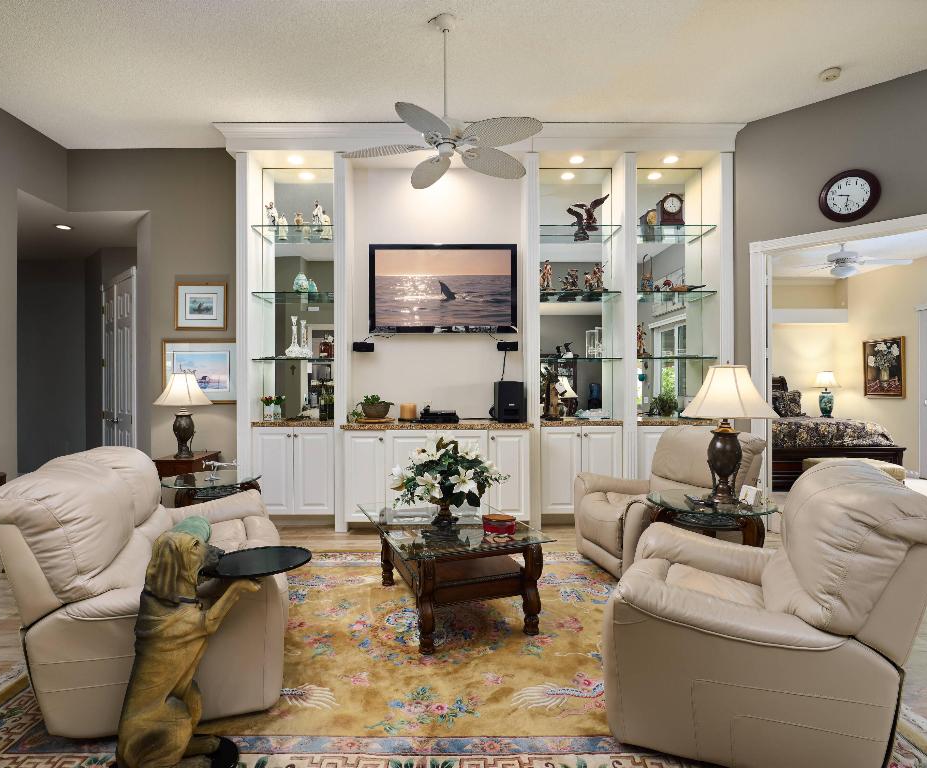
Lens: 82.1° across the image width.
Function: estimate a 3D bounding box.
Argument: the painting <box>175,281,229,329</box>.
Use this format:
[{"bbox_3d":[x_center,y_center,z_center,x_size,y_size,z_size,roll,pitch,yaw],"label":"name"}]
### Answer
[{"bbox_3d":[-2.440,-0.725,4.950,0.475,0.455,0.030,0,0,-1],"label":"painting"}]

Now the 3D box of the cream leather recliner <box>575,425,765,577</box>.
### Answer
[{"bbox_3d":[1.415,0.775,3.645,0.960,0.970,0.930,0,0,-11],"label":"cream leather recliner"}]

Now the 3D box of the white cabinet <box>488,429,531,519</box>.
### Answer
[{"bbox_3d":[0.372,0.759,4.410,0.330,0.750,0.025,0,0,0],"label":"white cabinet"}]

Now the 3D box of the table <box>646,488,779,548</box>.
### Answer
[{"bbox_3d":[1.340,0.975,2.940,0.680,0.650,0.680,0,0,34],"label":"table"}]

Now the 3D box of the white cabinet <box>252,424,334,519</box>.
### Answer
[{"bbox_3d":[-1.473,0.757,4.775,0.710,0.765,0.350,0,0,0],"label":"white cabinet"}]

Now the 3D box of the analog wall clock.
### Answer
[{"bbox_3d":[3.006,-1.466,4.143,0.400,0.400,0.050,0,0,43],"label":"analog wall clock"}]

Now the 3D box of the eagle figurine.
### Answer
[{"bbox_3d":[1.165,-1.570,4.890,0.340,0.345,0.210,0,0,37],"label":"eagle figurine"}]

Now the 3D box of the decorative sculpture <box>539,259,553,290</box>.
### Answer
[{"bbox_3d":[0.745,-0.949,4.740,0.125,0.298,0.115,0,0,0],"label":"decorative sculpture"}]

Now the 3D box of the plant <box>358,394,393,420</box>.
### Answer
[{"bbox_3d":[-0.790,0.205,4.790,0.310,0.230,0.250,0,0,0],"label":"plant"}]

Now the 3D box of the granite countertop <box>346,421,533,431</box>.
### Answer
[{"bbox_3d":[-0.225,0.367,4.730,1.620,0.045,0.520,0,0,-1],"label":"granite countertop"}]

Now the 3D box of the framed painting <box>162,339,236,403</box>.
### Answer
[{"bbox_3d":[-2.460,-0.119,5.000,0.740,0.615,0.035,0,0,0],"label":"framed painting"}]

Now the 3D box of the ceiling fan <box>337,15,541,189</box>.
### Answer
[{"bbox_3d":[-0.117,-1.785,3.210,1.260,0.860,1.260,0,0,0],"label":"ceiling fan"}]

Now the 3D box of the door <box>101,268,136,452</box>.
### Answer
[{"bbox_3d":[-3.940,0.060,6.040,1.250,2.480,0.070,0,0,43],"label":"door"}]

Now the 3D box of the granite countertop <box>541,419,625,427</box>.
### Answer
[{"bbox_3d":[1.025,0.348,4.745,0.720,0.042,0.340,0,0,0],"label":"granite countertop"}]

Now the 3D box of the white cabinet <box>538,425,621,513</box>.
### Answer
[{"bbox_3d":[1.058,0.768,4.910,0.735,0.790,0.300,0,0,-1],"label":"white cabinet"}]

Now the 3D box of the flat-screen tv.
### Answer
[{"bbox_3d":[-0.188,-0.868,4.860,1.345,0.810,0.090,0,0,0],"label":"flat-screen tv"}]

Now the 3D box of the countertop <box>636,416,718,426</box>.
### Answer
[{"bbox_3d":[1.905,0.357,4.900,0.740,0.043,0.290,0,0,-1],"label":"countertop"}]

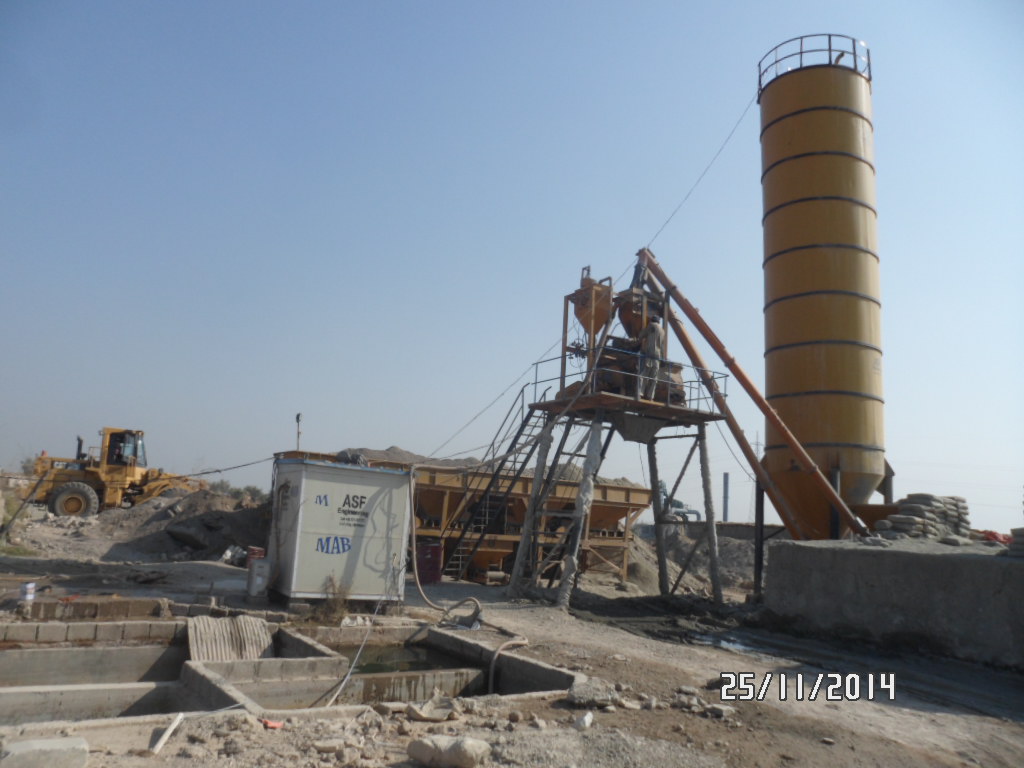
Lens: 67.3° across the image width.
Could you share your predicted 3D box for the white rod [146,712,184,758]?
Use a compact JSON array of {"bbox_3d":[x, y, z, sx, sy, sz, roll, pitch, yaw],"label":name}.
[{"bbox_3d":[-2.232,2.269,5.009,0.035,0.035,0.613,3,-3,-8],"label":"white rod"}]

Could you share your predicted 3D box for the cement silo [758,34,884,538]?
[{"bbox_3d":[8.050,-1.952,20.076,2.850,13.900,2.850,3,-10,0],"label":"cement silo"}]

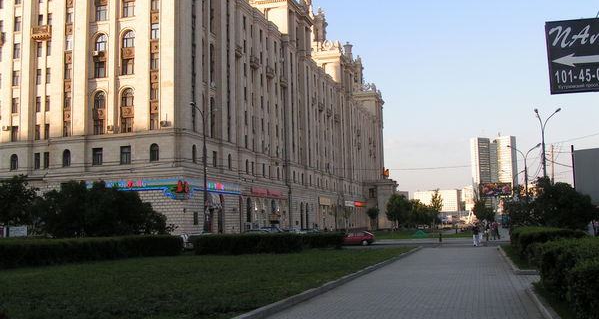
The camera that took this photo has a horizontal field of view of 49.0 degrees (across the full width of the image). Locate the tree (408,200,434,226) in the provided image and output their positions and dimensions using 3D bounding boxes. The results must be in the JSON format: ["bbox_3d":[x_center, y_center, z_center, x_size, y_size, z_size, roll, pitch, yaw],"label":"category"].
[{"bbox_3d":[38.105,17.030,205.454,8.000,9.050,7.500,-3,-6,16],"label":"tree"}]

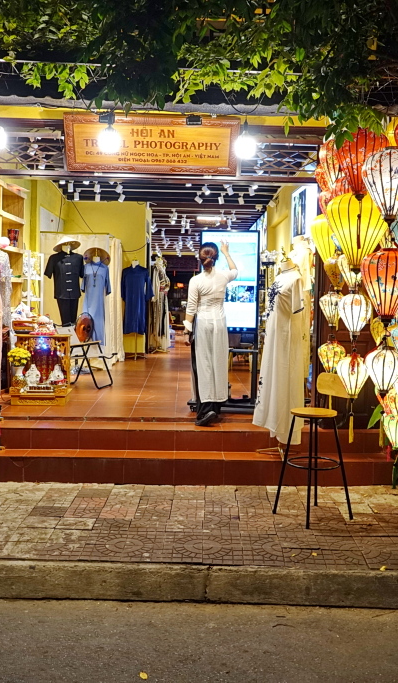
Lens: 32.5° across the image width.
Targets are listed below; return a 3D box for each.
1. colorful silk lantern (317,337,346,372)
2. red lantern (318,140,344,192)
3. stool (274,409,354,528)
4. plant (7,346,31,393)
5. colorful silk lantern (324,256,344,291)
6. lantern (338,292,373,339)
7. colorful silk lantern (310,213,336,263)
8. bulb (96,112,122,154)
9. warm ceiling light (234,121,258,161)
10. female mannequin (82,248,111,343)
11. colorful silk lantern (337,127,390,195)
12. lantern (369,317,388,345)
[{"bbox_3d":[0.990,0.105,5.100,0.210,0.275,0.210,1,4,-1],"label":"colorful silk lantern"},{"bbox_3d":[1.020,-1.330,5.100,0.255,0.400,0.255,1,4,0],"label":"red lantern"},{"bbox_3d":[0.802,0.860,4.762,0.405,0.750,0.405,-2,5,-32],"label":"stool"},{"bbox_3d":[-1.762,0.275,6.700,0.236,0.442,0.236,1,4,0],"label":"plant"},{"bbox_3d":[1.022,-0.513,5.150,0.166,0.256,0.166,1,4,0],"label":"colorful silk lantern"},{"bbox_3d":[1.139,-0.190,5.000,0.250,0.340,0.250,1,4,0],"label":"lantern"},{"bbox_3d":[0.954,-0.769,5.150,0.272,0.407,0.272,1,4,0],"label":"colorful silk lantern"},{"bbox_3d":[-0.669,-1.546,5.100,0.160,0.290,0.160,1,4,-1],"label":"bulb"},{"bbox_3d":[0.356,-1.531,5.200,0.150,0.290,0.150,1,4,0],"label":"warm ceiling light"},{"bbox_3d":[-1.408,-0.394,9.364,0.430,1.700,0.340,1,4,-1],"label":"female mannequin"},{"bbox_3d":[1.075,-1.160,4.462,0.353,0.464,0.353,1,4,-1],"label":"colorful silk lantern"},{"bbox_3d":[1.321,-0.072,4.900,0.205,0.255,0.205,1,4,-1],"label":"lantern"}]

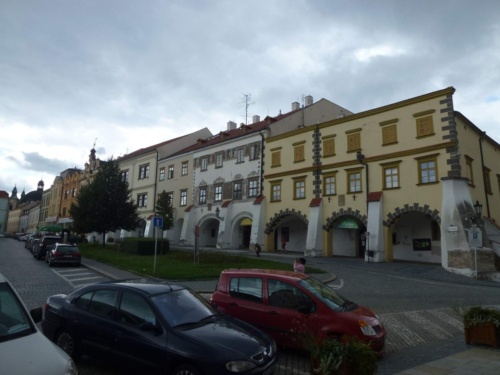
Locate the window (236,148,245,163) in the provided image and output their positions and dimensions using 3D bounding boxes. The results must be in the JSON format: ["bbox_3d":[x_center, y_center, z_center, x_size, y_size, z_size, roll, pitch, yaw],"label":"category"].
[{"bbox_3d":[-1.107,-3.732,40.813,1.240,1.680,0.250,-9,-15,41],"label":"window"}]

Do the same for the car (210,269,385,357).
[{"bbox_3d":[1.032,2.751,7.812,3.790,1.590,1.720,-3,-9,29],"label":"car"}]

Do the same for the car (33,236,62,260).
[{"bbox_3d":[-16.609,4.949,28.848,1.830,1.780,4.550,6,-8,-34],"label":"car"}]

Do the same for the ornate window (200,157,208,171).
[{"bbox_3d":[-5.918,-3.070,45.097,1.440,1.870,0.250,-9,-15,41],"label":"ornate window"}]

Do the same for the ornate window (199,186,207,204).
[{"bbox_3d":[-5.702,1.017,41.741,1.050,1.967,0.200,-9,-15,42],"label":"ornate window"}]

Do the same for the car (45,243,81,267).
[{"bbox_3d":[-13.103,4.709,24.435,1.840,1.450,4.750,6,-8,-34],"label":"car"}]

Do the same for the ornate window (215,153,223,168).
[{"bbox_3d":[-3.897,-3.385,43.305,1.380,2.030,0.250,-9,-15,41],"label":"ornate window"}]

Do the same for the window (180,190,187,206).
[{"bbox_3d":[-9.000,1.464,46.991,1.390,2.240,0.250,-9,-15,41],"label":"window"}]

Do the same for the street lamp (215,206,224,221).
[{"bbox_3d":[-3.234,2.757,36.765,0.450,1.400,1.200,-9,-15,42],"label":"street lamp"}]

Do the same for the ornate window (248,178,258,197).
[{"bbox_3d":[0.370,0.033,36.271,1.113,1.704,0.200,-9,-15,42],"label":"ornate window"}]

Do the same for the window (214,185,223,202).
[{"bbox_3d":[-3.841,0.697,42.410,1.400,2.220,0.250,-9,-15,41],"label":"window"}]

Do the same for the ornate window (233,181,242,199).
[{"bbox_3d":[-1.429,0.267,40.283,1.520,2.130,0.250,-9,-15,41],"label":"ornate window"}]

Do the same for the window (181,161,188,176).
[{"bbox_3d":[-8.497,-2.444,45.069,1.182,1.827,0.200,-9,-15,41],"label":"window"}]

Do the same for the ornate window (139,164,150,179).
[{"bbox_3d":[-16.663,-2.527,54.760,3.140,2.370,0.250,-8,-14,40],"label":"ornate window"}]

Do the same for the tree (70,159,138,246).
[{"bbox_3d":[-16.421,1.638,39.359,7.298,10.095,7.298,1,-11,0],"label":"tree"}]

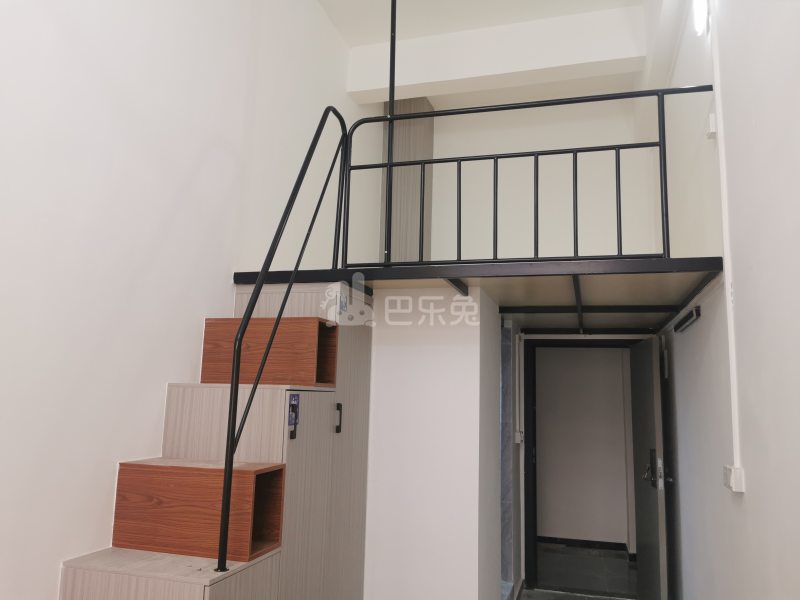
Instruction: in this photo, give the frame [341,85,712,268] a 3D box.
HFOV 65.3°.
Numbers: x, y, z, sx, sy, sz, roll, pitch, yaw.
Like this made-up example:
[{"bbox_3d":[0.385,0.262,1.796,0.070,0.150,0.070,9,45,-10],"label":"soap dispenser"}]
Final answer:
[{"bbox_3d":[0.574,-0.581,3.083,1.794,0.817,0.045,-1,-10,16],"label":"frame"}]

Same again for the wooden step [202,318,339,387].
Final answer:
[{"bbox_3d":[-0.588,0.241,2.837,0.565,0.291,0.206,-1,-8,17],"label":"wooden step"}]

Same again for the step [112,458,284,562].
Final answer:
[{"bbox_3d":[-0.814,0.843,2.556,0.612,0.329,0.268,-1,-10,16],"label":"step"}]

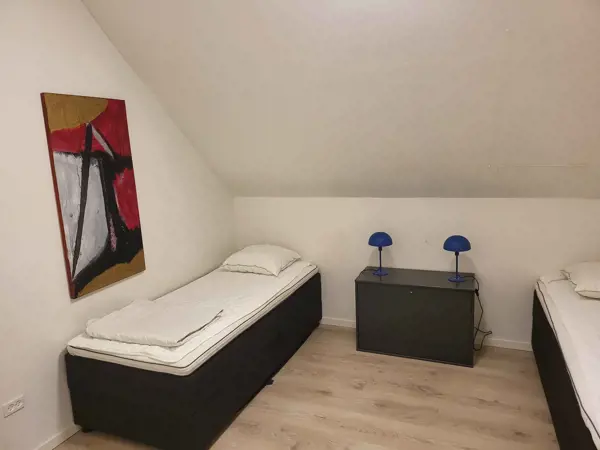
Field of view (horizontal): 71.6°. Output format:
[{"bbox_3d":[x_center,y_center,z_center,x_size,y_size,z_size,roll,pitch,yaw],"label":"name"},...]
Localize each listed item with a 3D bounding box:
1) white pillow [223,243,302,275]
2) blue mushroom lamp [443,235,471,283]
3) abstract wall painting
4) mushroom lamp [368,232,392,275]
[{"bbox_3d":[-0.392,0.315,3.950,0.670,0.180,0.460,2,11,23],"label":"white pillow"},{"bbox_3d":[1.246,0.262,3.291,0.208,0.360,0.208,2,11,23],"label":"blue mushroom lamp"},{"bbox_3d":[-1.307,-0.200,2.721,0.036,1.213,0.591,2,11,23],"label":"abstract wall painting"},{"bbox_3d":[0.687,0.244,3.539,0.208,0.360,0.208,2,11,23],"label":"mushroom lamp"}]

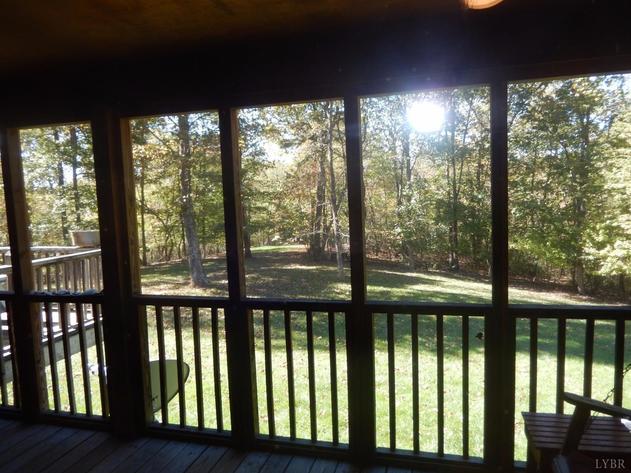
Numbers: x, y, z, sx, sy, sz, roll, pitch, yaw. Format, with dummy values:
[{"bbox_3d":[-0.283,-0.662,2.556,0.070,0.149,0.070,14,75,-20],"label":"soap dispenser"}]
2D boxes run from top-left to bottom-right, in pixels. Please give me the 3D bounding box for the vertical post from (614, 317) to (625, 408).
[{"bbox_3d":[1.556,0.834,2.337,0.034,0.840,0.034,-1,5,15],"label":"vertical post"}]

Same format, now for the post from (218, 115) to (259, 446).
[{"bbox_3d":[-0.492,0.302,2.863,0.130,2.130,0.100,-1,5,15],"label":"post"}]

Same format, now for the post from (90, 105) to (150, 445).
[{"bbox_3d":[-1.296,0.316,3.052,0.210,2.130,0.150,-1,5,15],"label":"post"}]

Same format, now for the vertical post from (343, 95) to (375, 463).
[{"bbox_3d":[0.255,0.293,2.658,0.130,2.130,0.100,-1,5,15],"label":"vertical post"}]

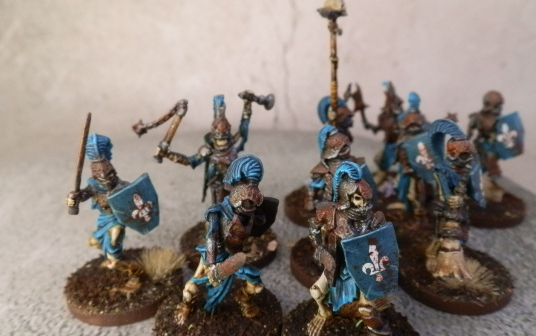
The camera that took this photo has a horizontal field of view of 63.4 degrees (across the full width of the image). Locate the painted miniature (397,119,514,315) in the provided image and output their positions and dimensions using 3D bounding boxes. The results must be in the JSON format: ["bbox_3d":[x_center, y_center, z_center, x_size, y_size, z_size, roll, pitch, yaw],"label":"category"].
[{"bbox_3d":[0.042,0.008,0.093,0.025,0.038,0.025,-4,22,-7],"label":"painted miniature"}]

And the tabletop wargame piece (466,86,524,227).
[{"bbox_3d":[0.064,-0.005,0.125,0.025,0.036,0.025,-3,22,-5],"label":"tabletop wargame piece"}]

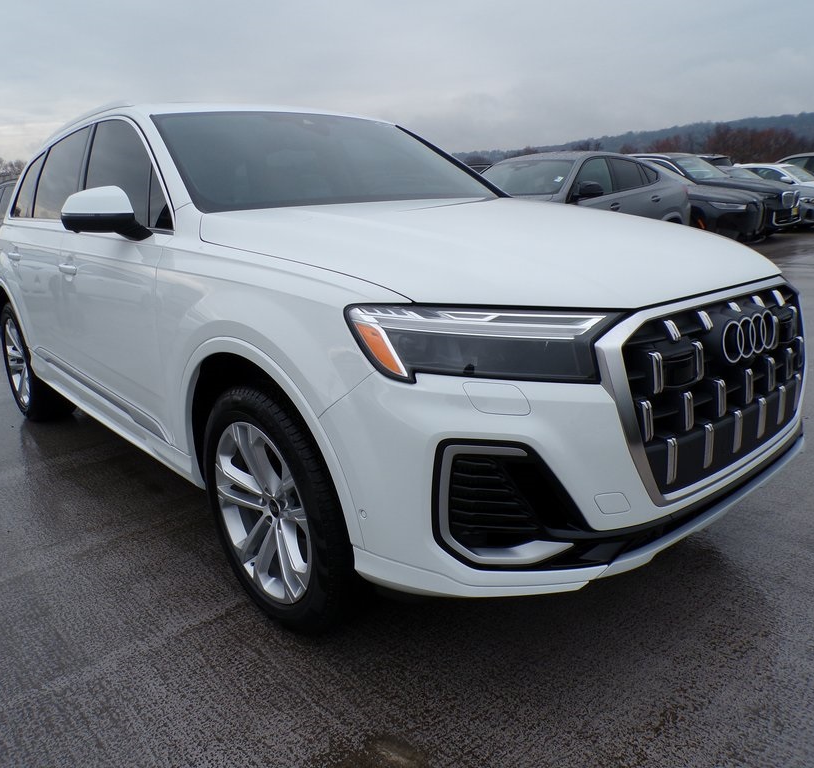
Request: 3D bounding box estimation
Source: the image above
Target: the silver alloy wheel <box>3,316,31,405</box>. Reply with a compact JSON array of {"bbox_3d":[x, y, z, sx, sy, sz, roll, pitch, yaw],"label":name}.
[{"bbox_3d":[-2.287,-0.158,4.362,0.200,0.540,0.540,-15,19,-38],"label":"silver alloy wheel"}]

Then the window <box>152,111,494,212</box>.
[{"bbox_3d":[-0.309,-0.971,3.071,1.480,0.130,0.880,-15,51,-38],"label":"window"}]

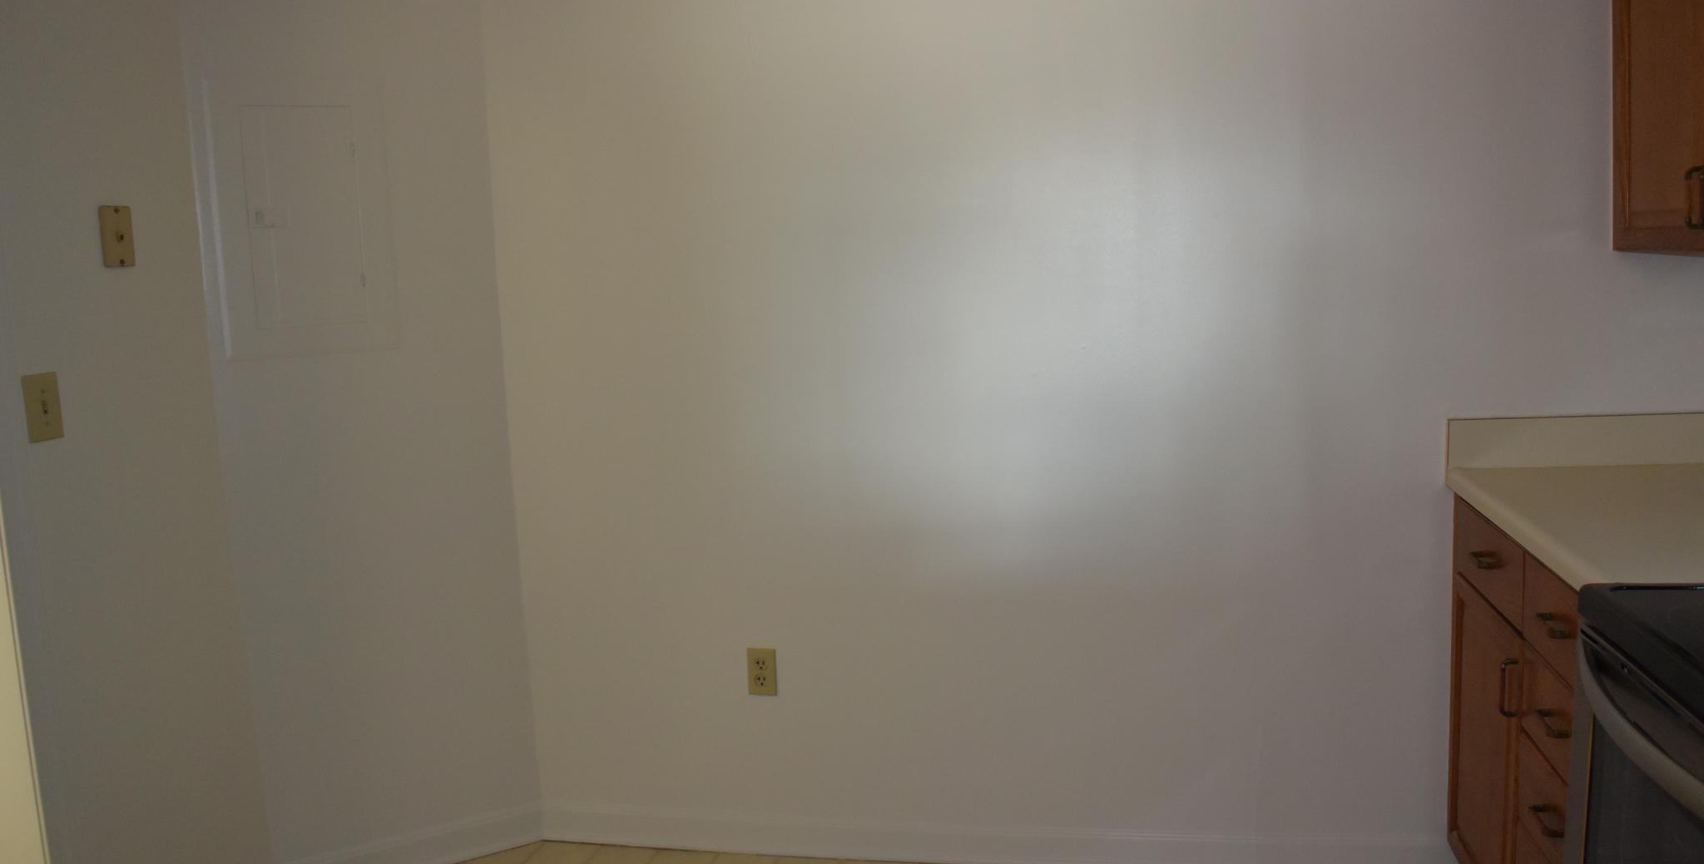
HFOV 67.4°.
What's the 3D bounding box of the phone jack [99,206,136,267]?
[{"bbox_3d":[-1.414,-0.376,2.458,0.012,0.117,0.076,-1,7,12],"label":"phone jack"}]

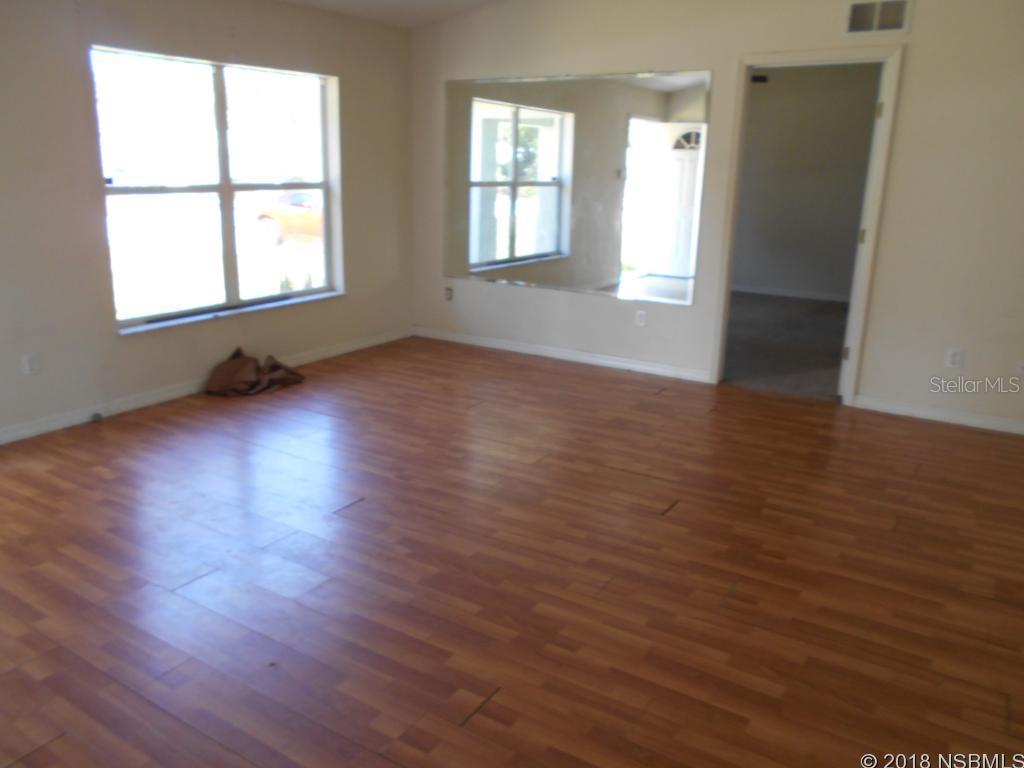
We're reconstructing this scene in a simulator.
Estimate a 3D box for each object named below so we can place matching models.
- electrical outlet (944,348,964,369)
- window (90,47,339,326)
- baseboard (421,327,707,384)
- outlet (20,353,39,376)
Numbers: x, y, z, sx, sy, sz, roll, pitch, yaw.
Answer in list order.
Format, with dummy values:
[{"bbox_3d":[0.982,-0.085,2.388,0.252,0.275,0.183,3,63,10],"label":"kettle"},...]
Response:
[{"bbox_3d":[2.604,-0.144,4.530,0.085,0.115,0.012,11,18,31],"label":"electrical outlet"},{"bbox_3d":[-1.788,-1.248,4.996,0.110,1.552,1.819,11,18,31],"label":"window"},{"bbox_3d":[0.286,-0.248,6.040,2.688,0.075,0.015,11,18,31],"label":"baseboard"},{"bbox_3d":[-2.528,-0.102,4.039,0.012,0.120,0.080,11,18,31],"label":"outlet"}]

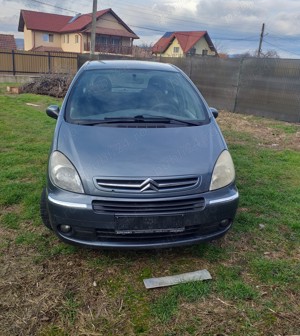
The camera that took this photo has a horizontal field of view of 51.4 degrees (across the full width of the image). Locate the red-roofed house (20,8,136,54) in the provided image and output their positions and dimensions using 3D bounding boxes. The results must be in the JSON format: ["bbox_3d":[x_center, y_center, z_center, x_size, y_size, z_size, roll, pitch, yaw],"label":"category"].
[{"bbox_3d":[-11.300,-19.200,48.100,13.700,8.500,13.300,-12,23,-34],"label":"red-roofed house"}]

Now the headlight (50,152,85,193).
[{"bbox_3d":[-0.692,0.028,2.579,0.330,0.270,0.460,-1,19,-8],"label":"headlight"}]

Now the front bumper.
[{"bbox_3d":[-0.027,0.377,2.666,1.700,0.440,0.550,-1,19,-8],"label":"front bumper"}]

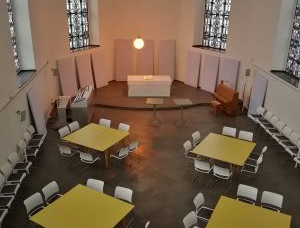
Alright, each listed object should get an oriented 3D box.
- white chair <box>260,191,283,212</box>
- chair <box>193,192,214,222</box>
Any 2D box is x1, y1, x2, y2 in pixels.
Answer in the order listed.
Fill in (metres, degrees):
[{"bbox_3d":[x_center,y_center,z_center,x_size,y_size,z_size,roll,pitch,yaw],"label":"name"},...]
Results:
[{"bbox_3d":[2.957,2.459,7.704,0.490,0.816,0.520,11,23,23],"label":"white chair"},{"bbox_3d":[1.371,2.466,7.597,0.520,0.816,0.490,14,24,30],"label":"chair"}]

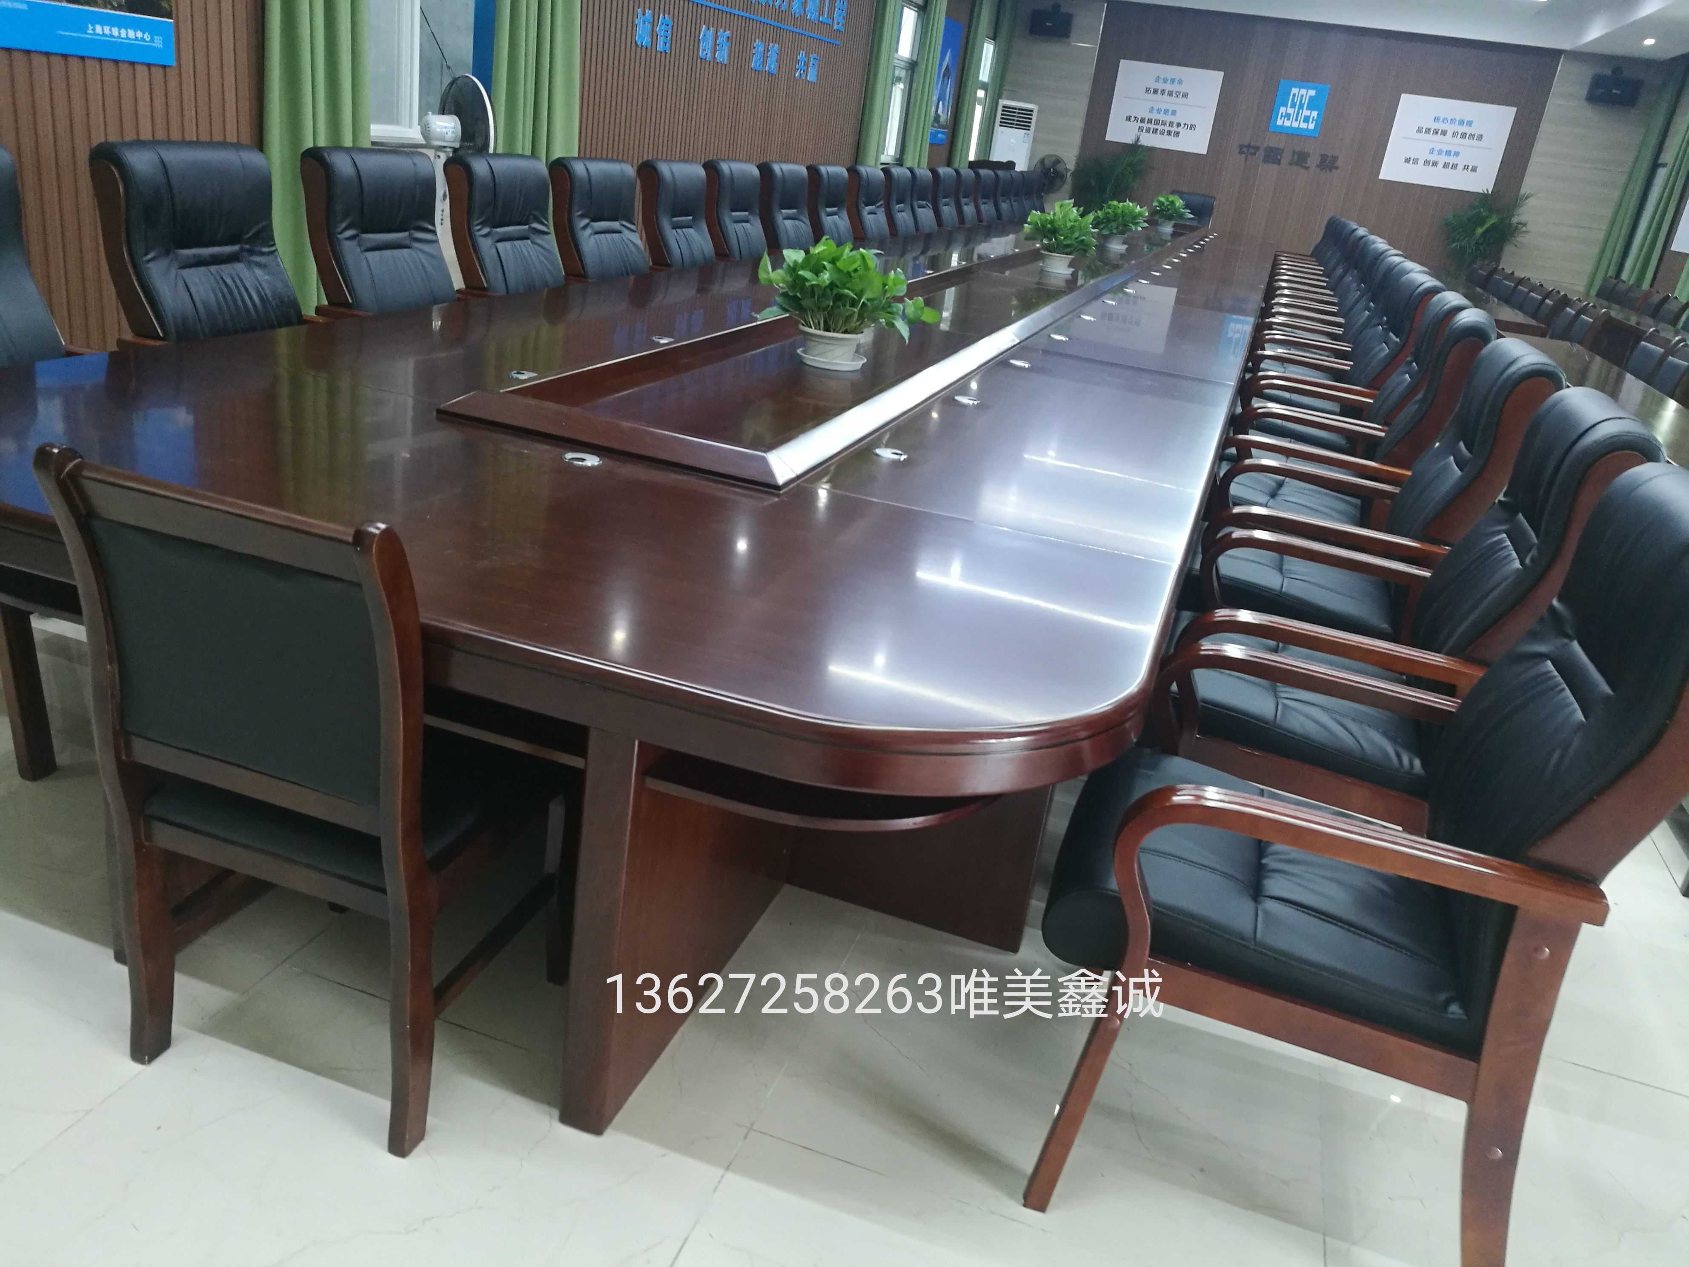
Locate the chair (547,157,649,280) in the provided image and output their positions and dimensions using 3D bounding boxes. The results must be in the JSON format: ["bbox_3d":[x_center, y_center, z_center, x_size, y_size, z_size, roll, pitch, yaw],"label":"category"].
[{"bbox_3d":[-0.777,-1.300,5.245,0.680,1.100,0.610,14,22,14],"label":"chair"}]

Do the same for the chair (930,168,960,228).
[{"bbox_3d":[1.013,-3.142,10.653,0.690,1.095,0.600,14,22,14],"label":"chair"}]

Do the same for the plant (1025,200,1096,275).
[{"bbox_3d":[1.161,-2.119,6.994,0.390,0.355,0.380,14,22,14],"label":"plant"}]

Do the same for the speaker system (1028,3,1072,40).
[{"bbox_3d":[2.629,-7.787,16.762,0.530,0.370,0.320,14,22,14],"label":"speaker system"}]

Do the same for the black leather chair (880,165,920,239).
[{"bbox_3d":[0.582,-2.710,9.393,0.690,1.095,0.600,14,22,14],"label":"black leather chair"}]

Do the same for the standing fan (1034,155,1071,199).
[{"bbox_3d":[2.324,-4.899,15.306,0.440,1.270,0.400,5,21,-7],"label":"standing fan"}]

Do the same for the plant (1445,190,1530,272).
[{"bbox_3d":[6.920,-4.059,14.462,0.860,1.510,0.820,14,22,14],"label":"plant"}]

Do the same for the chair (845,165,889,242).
[{"bbox_3d":[0.337,-2.463,8.673,0.690,1.095,0.600,14,22,14],"label":"chair"}]

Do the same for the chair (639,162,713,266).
[{"bbox_3d":[-0.551,-1.526,5.902,0.680,1.100,0.610,14,22,14],"label":"chair"}]

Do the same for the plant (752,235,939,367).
[{"bbox_3d":[0.009,-0.874,3.446,0.490,0.325,0.440,14,22,14],"label":"plant"}]

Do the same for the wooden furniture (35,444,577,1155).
[{"bbox_3d":[-0.676,0.179,1.831,0.455,0.905,0.560,14,22,14],"label":"wooden furniture"}]

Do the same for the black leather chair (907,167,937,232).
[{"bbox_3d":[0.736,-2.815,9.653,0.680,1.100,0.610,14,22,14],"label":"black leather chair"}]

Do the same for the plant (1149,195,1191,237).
[{"bbox_3d":[3.092,-3.970,12.430,0.380,0.340,0.370,14,22,14],"label":"plant"}]

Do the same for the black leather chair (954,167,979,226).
[{"bbox_3d":[1.243,-3.374,11.328,0.690,1.095,0.600,14,22,14],"label":"black leather chair"}]

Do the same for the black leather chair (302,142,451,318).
[{"bbox_3d":[-1.237,-0.881,4.064,0.690,1.095,0.600,14,22,14],"label":"black leather chair"}]

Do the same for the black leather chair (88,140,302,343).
[{"bbox_3d":[-1.462,-0.655,3.407,0.690,1.095,0.600,14,22,14],"label":"black leather chair"}]

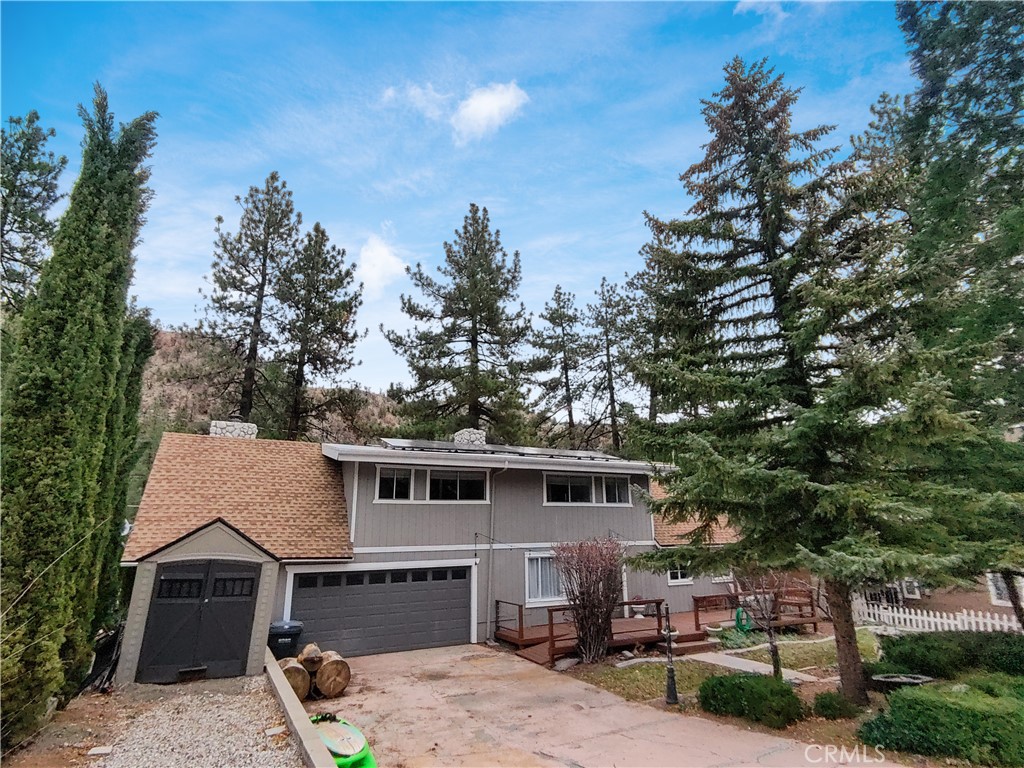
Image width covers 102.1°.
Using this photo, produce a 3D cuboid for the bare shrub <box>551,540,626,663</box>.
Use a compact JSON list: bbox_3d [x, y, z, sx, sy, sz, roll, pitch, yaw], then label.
[{"bbox_3d":[2.070,5.649,10.880,1.850,2.950,1.850,1,-14,0],"label":"bare shrub"}]

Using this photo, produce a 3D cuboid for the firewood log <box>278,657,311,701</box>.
[{"bbox_3d":[-4.446,5.990,8.361,0.590,0.590,0.460,14,-20,-42],"label":"firewood log"}]

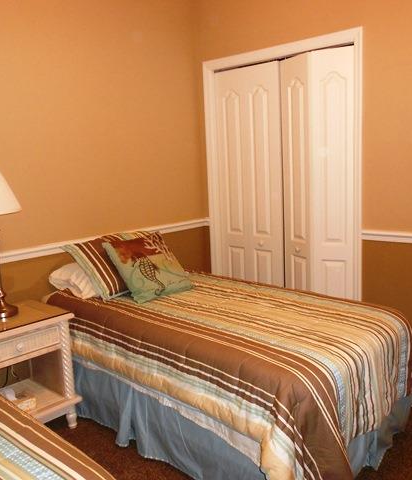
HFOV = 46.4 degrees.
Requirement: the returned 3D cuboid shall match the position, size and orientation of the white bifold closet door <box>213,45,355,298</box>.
[{"bbox_3d":[0.515,-0.197,3.390,1.120,2.010,0.100,6,12,41],"label":"white bifold closet door"}]

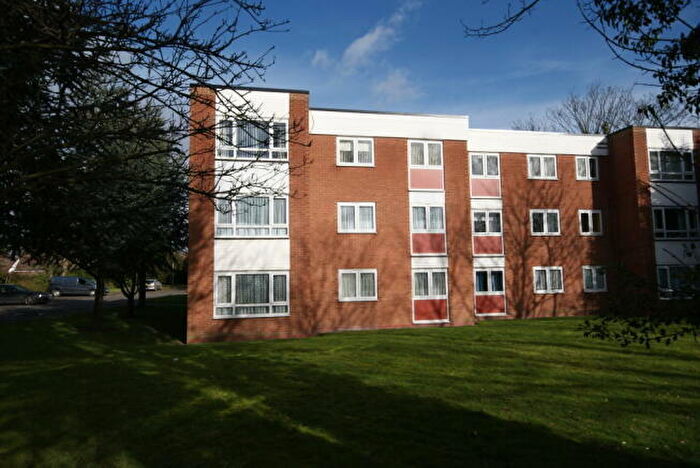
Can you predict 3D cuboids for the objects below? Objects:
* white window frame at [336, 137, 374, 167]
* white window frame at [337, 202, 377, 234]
[{"bbox_3d":[0.216,-3.182,16.661,1.477,1.158,0.100,0,-5,-10],"label":"white window frame"},{"bbox_3d":[0.278,-0.620,16.724,1.513,1.175,0.100,0,-5,-9],"label":"white window frame"}]

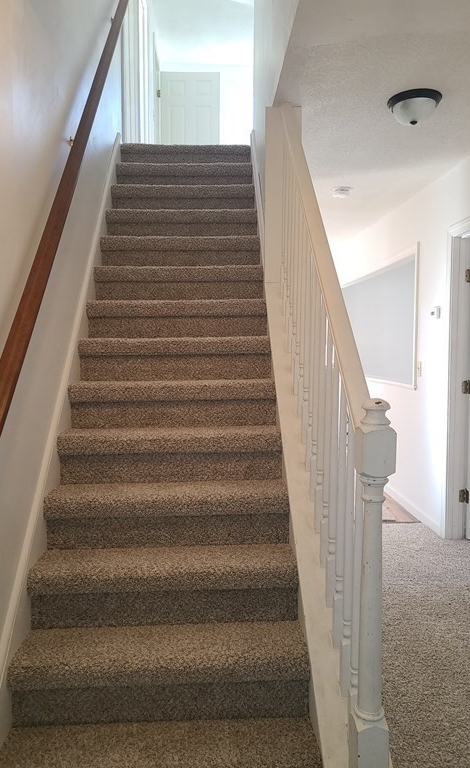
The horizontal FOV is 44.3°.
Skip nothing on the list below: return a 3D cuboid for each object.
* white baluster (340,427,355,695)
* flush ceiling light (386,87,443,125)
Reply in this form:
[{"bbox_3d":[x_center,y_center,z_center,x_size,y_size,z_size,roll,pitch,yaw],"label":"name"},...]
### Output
[{"bbox_3d":[0.340,0.505,1.719,0.034,0.851,0.034,-1,5,-2],"label":"white baluster"},{"bbox_3d":[0.829,-1.256,2.666,0.245,0.118,0.245,-1,4,-2],"label":"flush ceiling light"}]

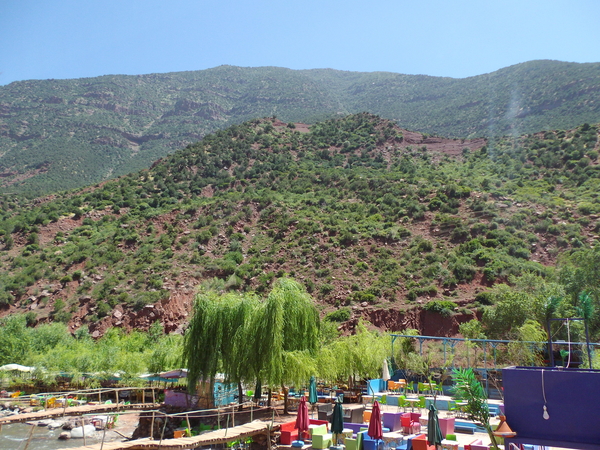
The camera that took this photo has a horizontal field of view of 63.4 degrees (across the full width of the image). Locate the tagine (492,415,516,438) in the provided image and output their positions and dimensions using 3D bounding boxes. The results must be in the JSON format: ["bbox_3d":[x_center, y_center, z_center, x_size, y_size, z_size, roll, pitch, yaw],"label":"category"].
[{"bbox_3d":[2.209,2.183,5.250,0.242,0.220,0.242,3,-14,0],"label":"tagine"}]

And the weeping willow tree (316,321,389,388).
[{"bbox_3d":[3.894,9.977,36.000,5.400,5.600,5.000,3,-14,0],"label":"weeping willow tree"}]

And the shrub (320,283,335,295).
[{"bbox_3d":[4.647,10.729,82.000,2.300,2.000,2.200,3,-14,0],"label":"shrub"}]

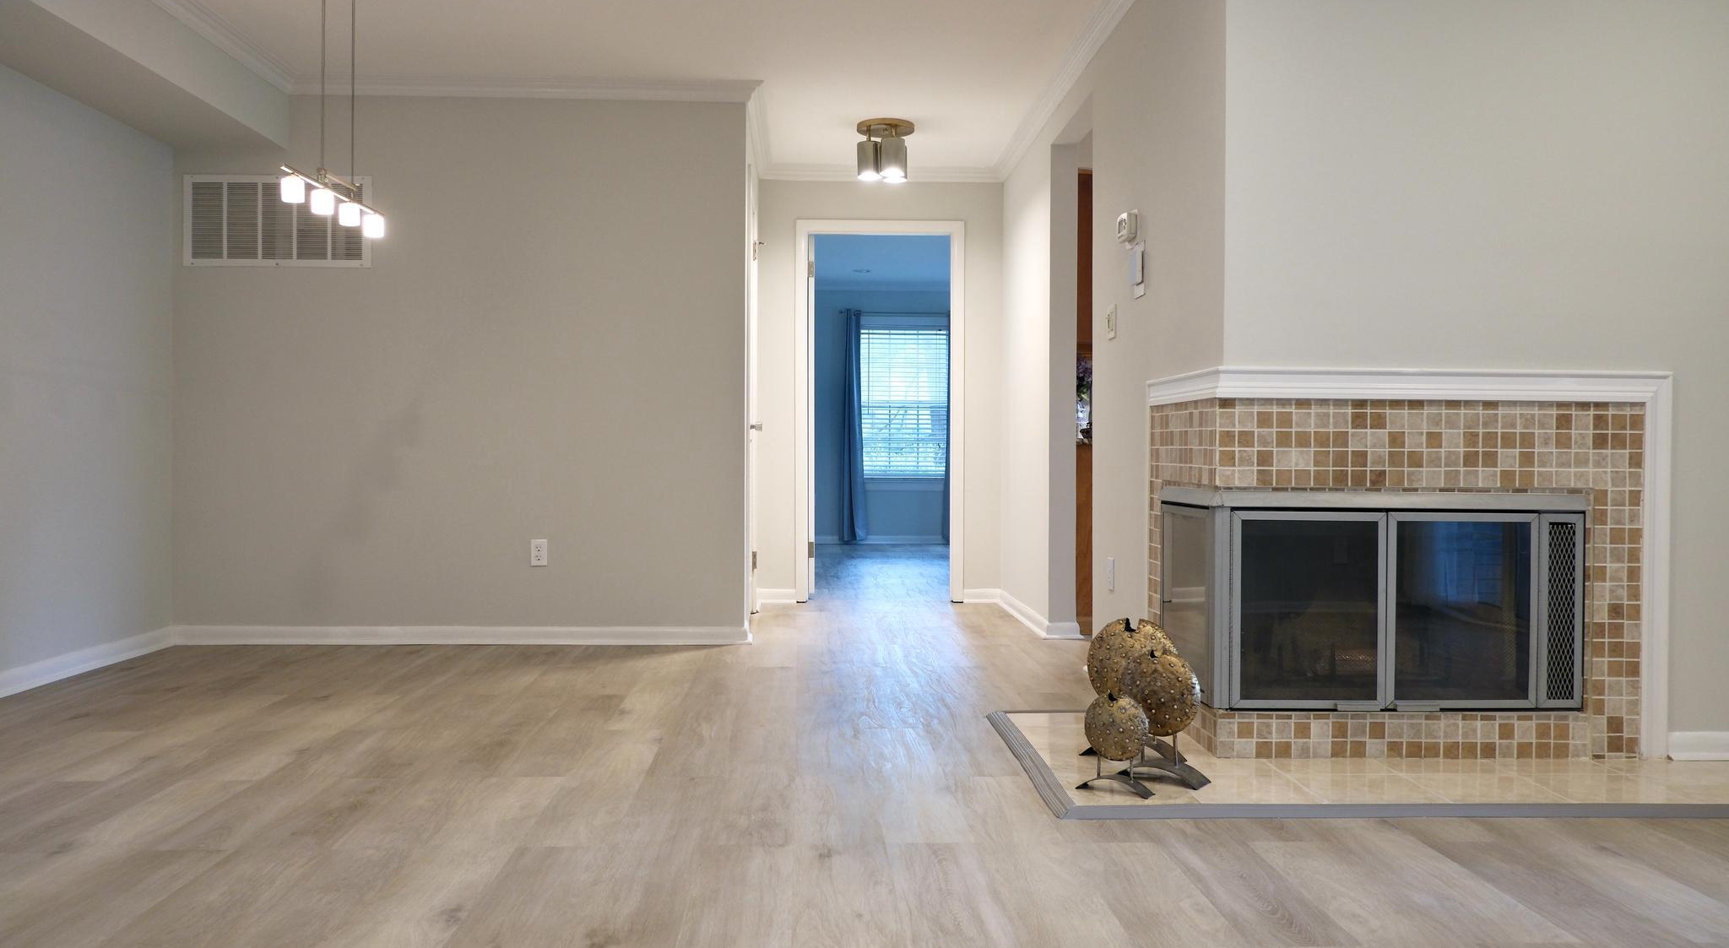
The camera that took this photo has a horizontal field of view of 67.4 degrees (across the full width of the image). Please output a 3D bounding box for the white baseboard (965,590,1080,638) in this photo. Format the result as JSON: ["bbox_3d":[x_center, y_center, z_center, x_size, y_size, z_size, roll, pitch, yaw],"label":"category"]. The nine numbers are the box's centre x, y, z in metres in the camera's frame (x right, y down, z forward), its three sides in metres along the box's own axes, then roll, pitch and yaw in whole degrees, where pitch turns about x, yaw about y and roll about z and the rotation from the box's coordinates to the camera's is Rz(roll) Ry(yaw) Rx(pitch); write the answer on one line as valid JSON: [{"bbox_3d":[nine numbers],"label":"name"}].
[{"bbox_3d":[0.784,0.702,6.657,0.383,0.081,1.448,0,1,-2],"label":"white baseboard"}]

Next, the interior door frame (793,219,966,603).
[{"bbox_3d":[0.086,-0.349,7.353,0.966,2.154,0.133,0,1,-2],"label":"interior door frame"}]

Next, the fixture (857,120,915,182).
[{"bbox_3d":[0.103,-1.553,6.280,0.280,0.283,0.279,0,1,-2],"label":"fixture"}]

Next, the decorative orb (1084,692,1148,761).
[{"bbox_3d":[0.600,0.604,3.085,0.163,0.163,0.069,1,1,32],"label":"decorative orb"}]

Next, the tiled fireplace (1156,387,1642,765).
[{"bbox_3d":[1.492,0.276,3.783,1.147,0.953,0.682,0,1,-2],"label":"tiled fireplace"}]

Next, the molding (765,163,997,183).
[{"bbox_3d":[0.104,-1.681,7.270,1.365,0.071,0.079,0,1,-2],"label":"molding"}]

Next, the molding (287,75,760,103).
[{"bbox_3d":[-1.450,-1.655,5.563,2.038,0.073,0.079,0,1,-2],"label":"molding"}]

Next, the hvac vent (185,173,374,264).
[{"bbox_3d":[-2.517,-1.087,5.556,0.789,0.394,0.025,0,1,-2],"label":"hvac vent"}]

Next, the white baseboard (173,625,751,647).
[{"bbox_3d":[-1.724,0.700,5.610,2.467,0.085,0.027,0,1,-2],"label":"white baseboard"}]

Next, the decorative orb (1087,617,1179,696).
[{"bbox_3d":[0.713,0.504,3.431,0.250,0.250,0.105,1,1,26],"label":"decorative orb"}]

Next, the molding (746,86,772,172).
[{"bbox_3d":[-0.507,-1.667,6.423,0.079,0.075,1.718,0,1,-2],"label":"molding"}]

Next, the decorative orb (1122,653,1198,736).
[{"bbox_3d":[0.736,0.546,3.217,0.215,0.215,0.090,1,1,36],"label":"decorative orb"}]

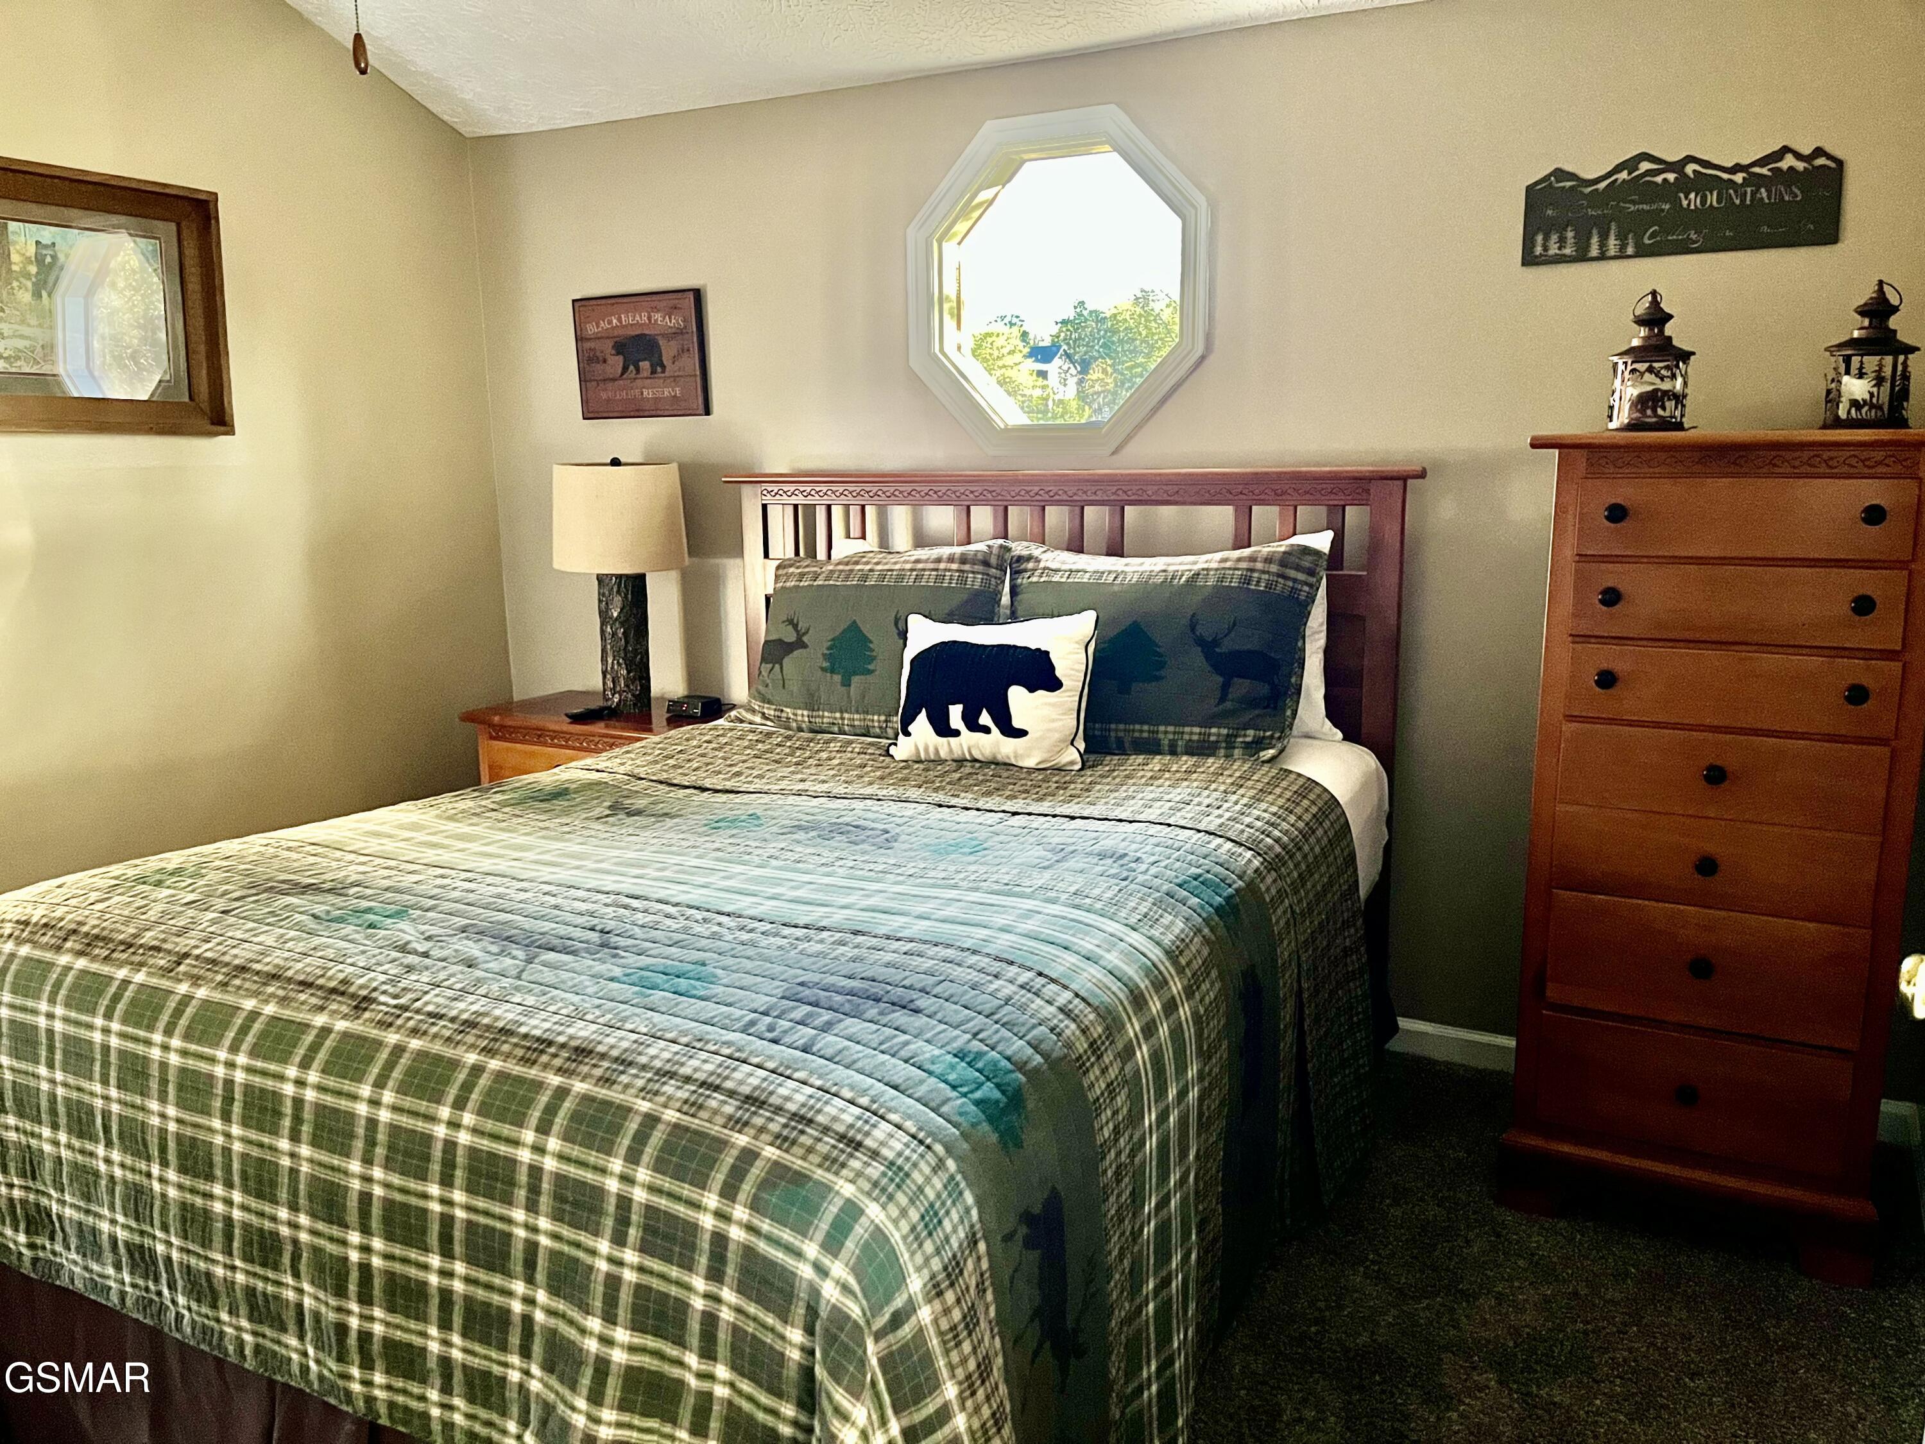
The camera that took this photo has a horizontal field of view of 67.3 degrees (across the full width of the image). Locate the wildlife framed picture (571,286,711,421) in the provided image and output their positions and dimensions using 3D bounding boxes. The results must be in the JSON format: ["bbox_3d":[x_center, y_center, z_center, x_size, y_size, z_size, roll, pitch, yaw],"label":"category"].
[{"bbox_3d":[-0.827,-0.939,3.715,0.401,0.303,0.028,5,12,27],"label":"wildlife framed picture"}]

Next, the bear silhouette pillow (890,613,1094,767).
[{"bbox_3d":[0.054,-0.069,2.804,0.410,0.300,0.130,5,-12,27],"label":"bear silhouette pillow"}]

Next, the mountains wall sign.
[{"bbox_3d":[1.284,-0.926,2.598,0.513,0.169,0.016,5,12,27],"label":"mountains wall sign"}]

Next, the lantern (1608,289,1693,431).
[{"bbox_3d":[1.107,-0.580,2.321,0.127,0.222,0.127,5,12,27],"label":"lantern"}]

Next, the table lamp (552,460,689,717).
[{"bbox_3d":[-0.859,-0.342,3.647,0.335,0.630,0.335,-1,10,0],"label":"table lamp"}]

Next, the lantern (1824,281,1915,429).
[{"bbox_3d":[1.383,-0.553,2.179,0.127,0.218,0.127,5,12,27],"label":"lantern"}]

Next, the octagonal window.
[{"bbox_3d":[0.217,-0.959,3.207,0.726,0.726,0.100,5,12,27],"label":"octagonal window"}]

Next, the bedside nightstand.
[{"bbox_3d":[-0.873,0.296,3.719,0.670,0.650,0.425,5,12,27],"label":"bedside nightstand"}]

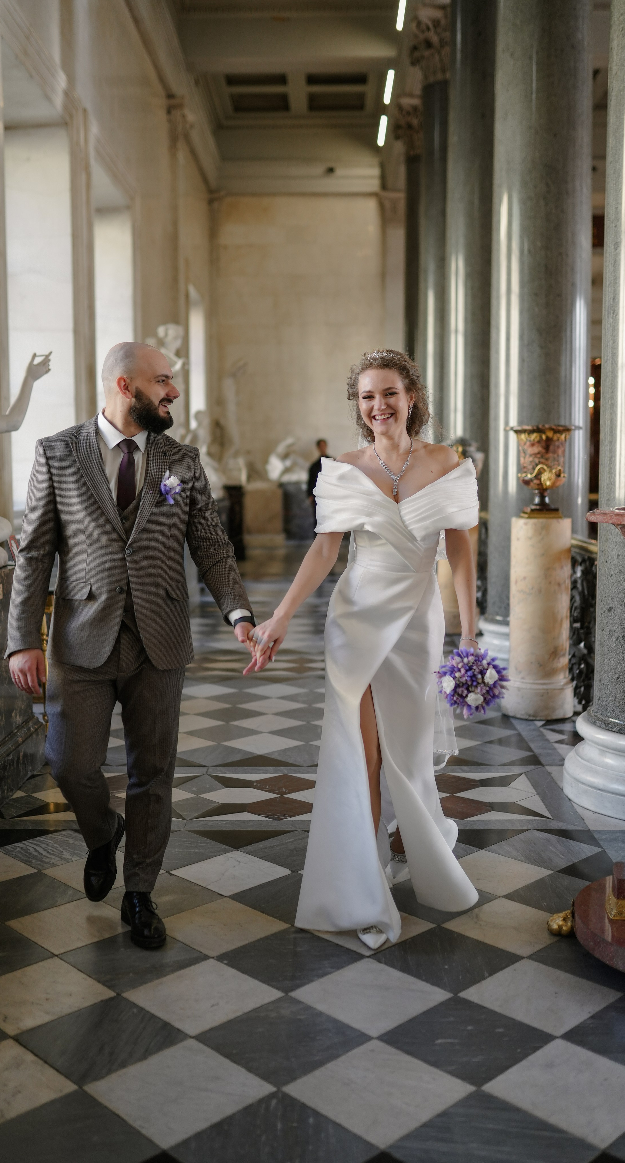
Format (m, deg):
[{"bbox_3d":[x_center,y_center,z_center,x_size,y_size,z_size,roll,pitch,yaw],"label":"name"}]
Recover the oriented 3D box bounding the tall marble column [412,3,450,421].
[{"bbox_3d":[1.723,-3.732,14.719,0.970,7.200,0.970,0,6,1],"label":"tall marble column"}]

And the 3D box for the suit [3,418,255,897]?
[{"bbox_3d":[-0.567,0.211,3.519,0.768,1.429,0.460,-1,6,-5],"label":"suit"}]

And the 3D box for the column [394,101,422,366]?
[{"bbox_3d":[1.773,-4.071,18.202,0.970,7.150,0.970,0,6,1],"label":"column"}]

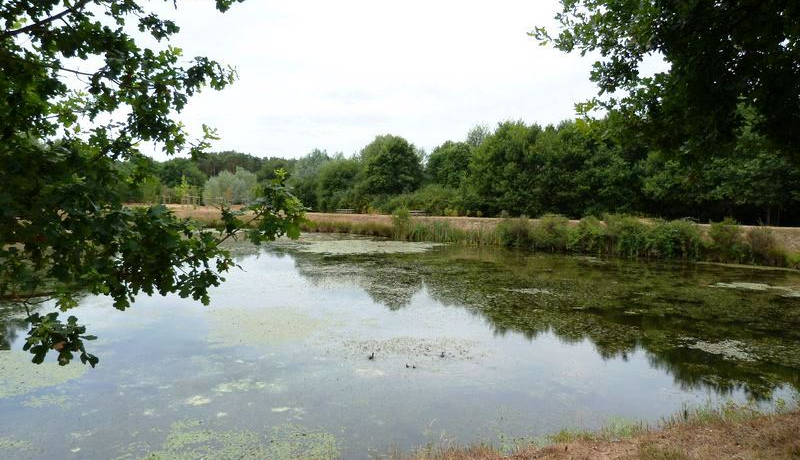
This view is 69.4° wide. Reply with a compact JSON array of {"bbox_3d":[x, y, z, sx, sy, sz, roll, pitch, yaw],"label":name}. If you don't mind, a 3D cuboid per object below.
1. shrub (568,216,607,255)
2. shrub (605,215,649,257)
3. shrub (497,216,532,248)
[{"bbox_3d":[10.871,0.319,33.500,2.159,2.137,2.049,0,3,0],"label":"shrub"},{"bbox_3d":[12.152,0.349,31.000,2.313,2.290,2.195,0,3,0],"label":"shrub"},{"bbox_3d":[7.233,0.158,36.500,2.229,1.961,2.115,0,3,0],"label":"shrub"}]

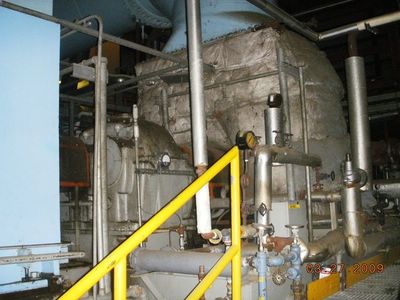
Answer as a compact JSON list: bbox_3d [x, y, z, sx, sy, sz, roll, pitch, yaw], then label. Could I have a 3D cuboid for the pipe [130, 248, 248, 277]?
[{"bbox_3d":[-0.128,0.901,3.579,1.155,0.177,0.177,-7,-7,35],"label":"pipe"}]

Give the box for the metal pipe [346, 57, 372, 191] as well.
[{"bbox_3d":[1.529,-0.266,4.269,0.182,1.296,0.182,-2,-6,0],"label":"metal pipe"}]

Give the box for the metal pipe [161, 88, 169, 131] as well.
[{"bbox_3d":[-0.460,-0.539,5.830,0.070,0.567,0.070,-2,-6,0],"label":"metal pipe"}]

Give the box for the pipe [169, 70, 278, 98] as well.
[{"bbox_3d":[0.229,-0.780,5.351,1.584,0.033,0.033,-7,-7,35],"label":"pipe"}]

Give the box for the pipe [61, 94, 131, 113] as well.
[{"bbox_3d":[-1.593,-0.707,6.878,0.085,0.085,1.420,-7,-7,35],"label":"pipe"}]

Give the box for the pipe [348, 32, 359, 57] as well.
[{"bbox_3d":[1.508,-1.036,4.313,0.089,0.243,0.089,-2,-6,0],"label":"pipe"}]

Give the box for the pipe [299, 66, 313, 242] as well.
[{"bbox_3d":[1.292,0.035,5.415,0.042,2.154,0.042,-2,-6,0],"label":"pipe"}]

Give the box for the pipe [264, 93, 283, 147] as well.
[{"bbox_3d":[0.569,-0.242,3.472,0.125,0.416,0.125,-2,-6,0],"label":"pipe"}]

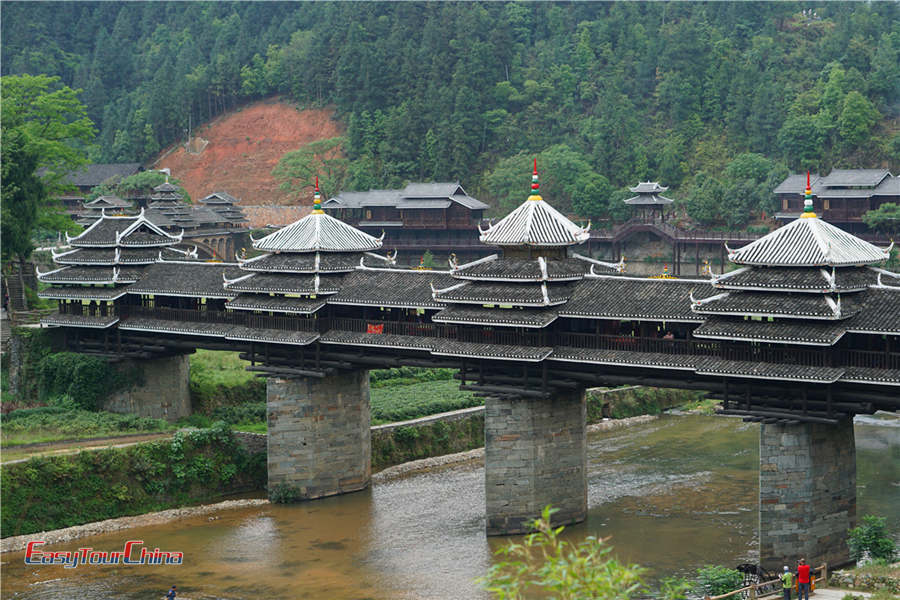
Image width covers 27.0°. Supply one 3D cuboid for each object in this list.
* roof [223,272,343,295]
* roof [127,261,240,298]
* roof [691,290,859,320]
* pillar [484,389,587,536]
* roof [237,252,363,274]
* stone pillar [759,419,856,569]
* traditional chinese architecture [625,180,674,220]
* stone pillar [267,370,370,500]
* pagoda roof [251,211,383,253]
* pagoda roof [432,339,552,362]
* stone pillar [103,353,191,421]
[{"bbox_3d":[-7.750,-1.214,110.837,7.868,1.129,7.868,3,5,42],"label":"roof"},{"bbox_3d":[-14.935,-1.414,121.665,11.700,2.050,6.100,3,6,42],"label":"roof"},{"bbox_3d":[17.734,0.075,92.528,8.200,1.050,8.200,3,6,42],"label":"roof"},{"bbox_3d":[4.962,8.751,104.565,3.400,7.600,8.900,3,6,42],"label":"pillar"},{"bbox_3d":[-8.091,-2.460,115.447,6.900,1.100,6.900,3,6,42],"label":"roof"},{"bbox_3d":[17.062,8.920,89.300,3.088,7.387,8.350,3,5,42],"label":"stone pillar"},{"bbox_3d":[25.320,-12.570,238.000,4.800,5.200,4.400,2,5,38],"label":"traditional chinese architecture"},{"bbox_3d":[-7.678,7.707,111.407,3.088,7.387,8.350,3,5,42],"label":"stone pillar"},{"bbox_3d":[-8.116,-4.285,115.315,5.800,2.350,5.800,3,6,42],"label":"pagoda roof"},{"bbox_3d":[2.288,2.820,101.375,7.700,0.700,1.400,3,6,42],"label":"pagoda roof"},{"bbox_3d":[-20.431,5.632,122.700,3.154,4.482,7.636,3,5,42],"label":"stone pillar"}]

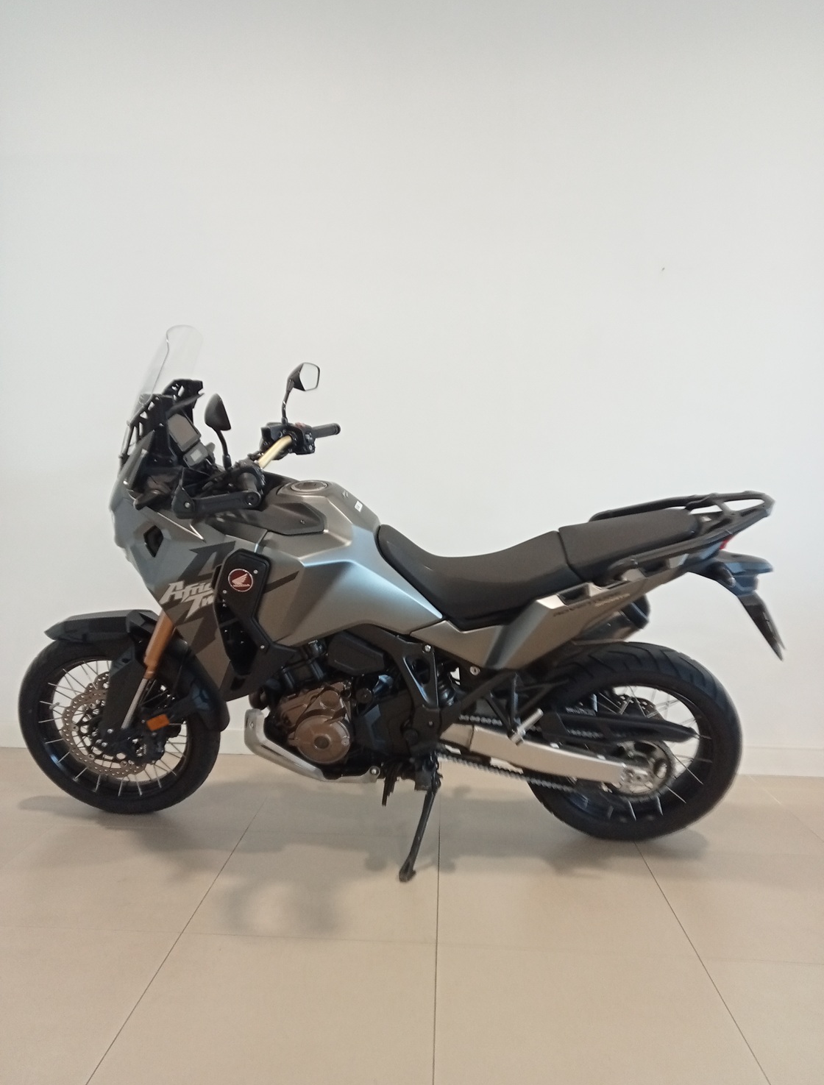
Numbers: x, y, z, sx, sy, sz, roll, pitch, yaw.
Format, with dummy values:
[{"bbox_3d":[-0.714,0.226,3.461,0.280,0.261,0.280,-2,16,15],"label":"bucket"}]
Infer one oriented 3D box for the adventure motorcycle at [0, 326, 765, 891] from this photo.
[{"bbox_3d":[-0.084,0.163,2.547,2.313,1.490,0.920,2,2,4],"label":"adventure motorcycle"}]

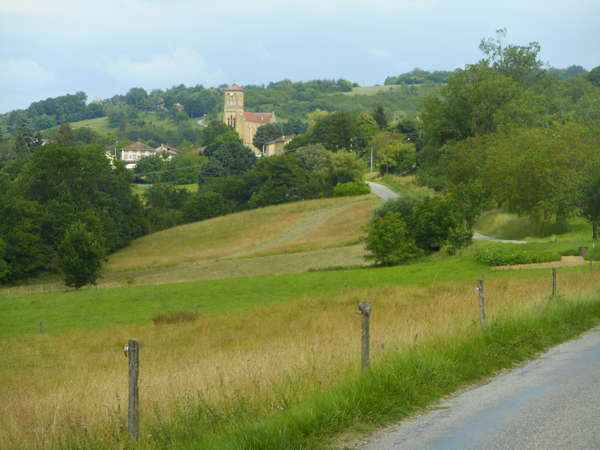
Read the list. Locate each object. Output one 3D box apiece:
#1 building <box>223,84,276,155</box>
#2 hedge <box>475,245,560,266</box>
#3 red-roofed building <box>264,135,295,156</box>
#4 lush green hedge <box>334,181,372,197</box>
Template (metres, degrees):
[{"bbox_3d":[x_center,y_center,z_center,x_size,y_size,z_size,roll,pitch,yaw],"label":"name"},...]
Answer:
[{"bbox_3d":[-18.480,-38.430,850.000,10.000,25.500,28.000,0,0,20],"label":"building"},{"bbox_3d":[14.050,1.970,150.000,5.400,1.350,1.800,0,0,-15],"label":"hedge"},{"bbox_3d":[-6.970,-27.040,790.000,9.000,7.500,10.000,0,0,25],"label":"red-roofed building"},{"bbox_3d":[8.870,-6.290,400.000,6.200,2.600,2.800,0,0,0],"label":"lush green hedge"}]

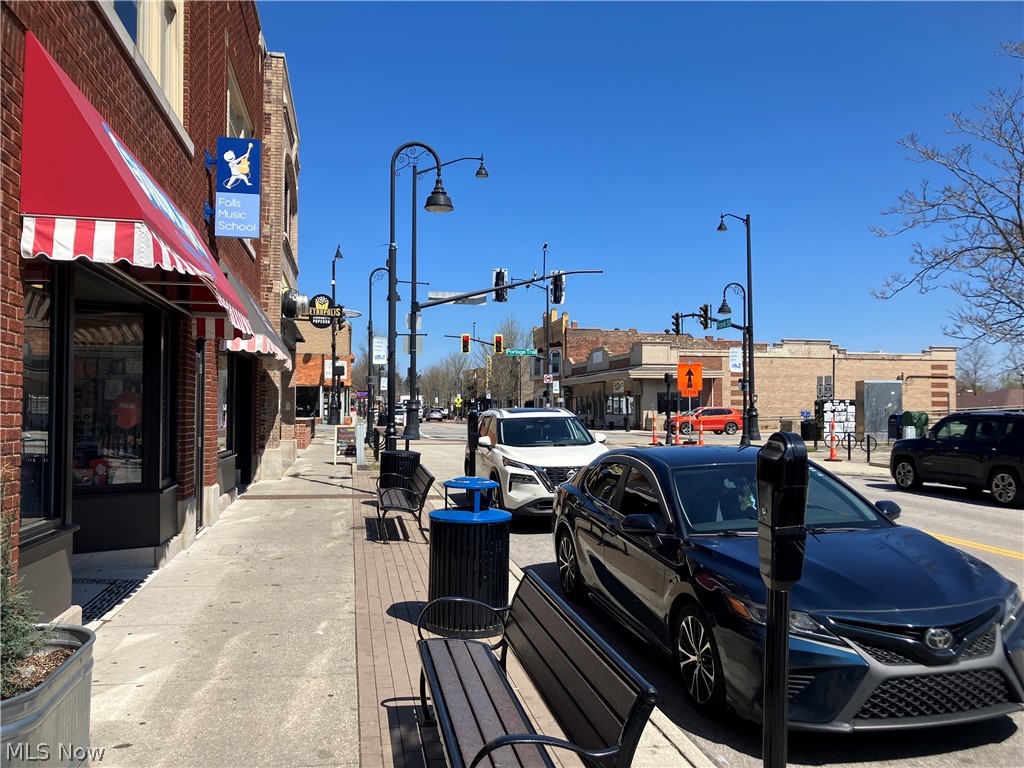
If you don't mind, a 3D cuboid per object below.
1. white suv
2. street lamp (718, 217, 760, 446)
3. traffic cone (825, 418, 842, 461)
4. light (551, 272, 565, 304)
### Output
[{"bbox_3d":[0.430,1.193,13.565,1.890,1.690,4.650,0,-1,-11],"label":"white suv"},{"bbox_3d":[11.078,-2.861,39.974,0.600,11.000,2.900,0,-1,-11],"label":"street lamp"},{"bbox_3d":[8.897,1.546,22.910,0.430,1.170,0.430,0,-1,-11],"label":"traffic cone"},{"bbox_3d":[1.799,-3.763,32.400,0.570,1.300,0.400,0,-1,3],"label":"light"}]

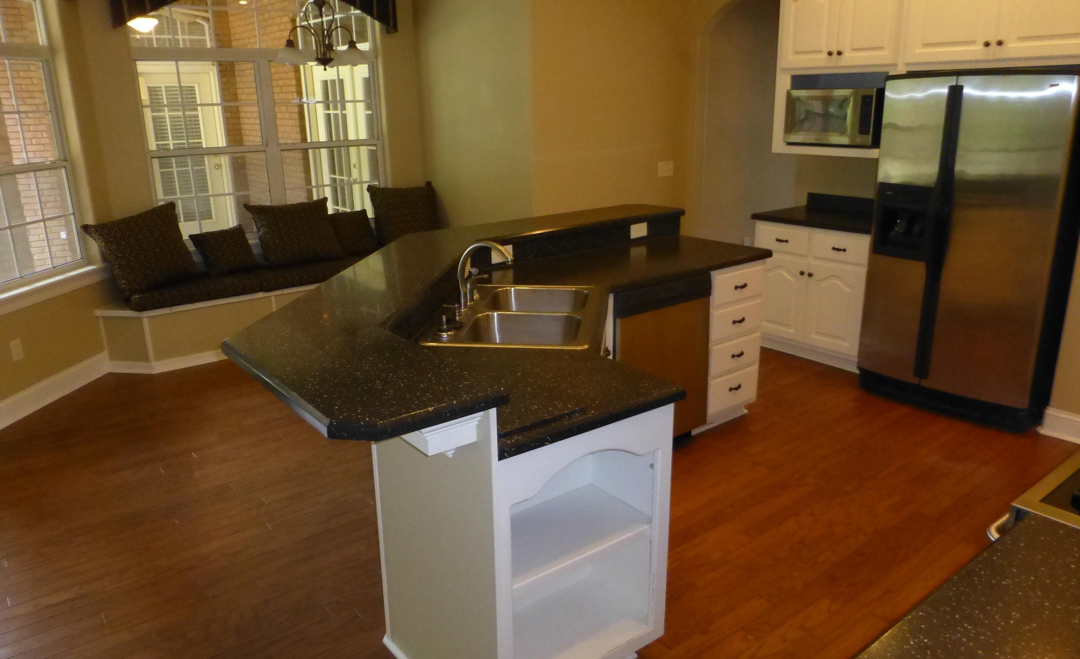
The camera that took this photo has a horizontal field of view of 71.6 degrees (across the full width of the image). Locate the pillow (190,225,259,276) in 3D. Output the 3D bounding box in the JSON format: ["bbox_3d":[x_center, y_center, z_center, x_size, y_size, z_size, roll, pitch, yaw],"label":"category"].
[{"bbox_3d":[-2.241,-0.543,5.309,0.360,0.340,0.130,-23,6,-34],"label":"pillow"}]

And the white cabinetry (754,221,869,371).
[{"bbox_3d":[1.946,-0.280,5.008,0.610,0.876,0.840,-13,20,-34],"label":"white cabinetry"}]

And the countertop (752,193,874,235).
[{"bbox_3d":[1.920,-0.766,4.874,0.630,0.132,0.880,-13,20,-34],"label":"countertop"}]

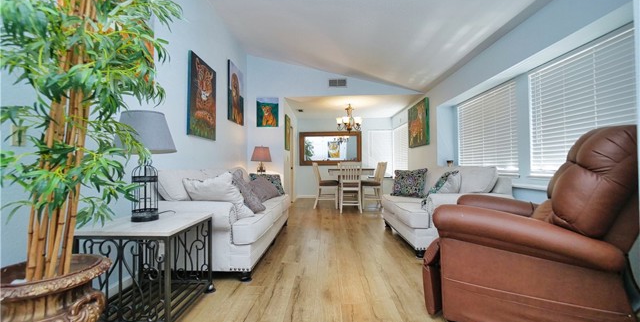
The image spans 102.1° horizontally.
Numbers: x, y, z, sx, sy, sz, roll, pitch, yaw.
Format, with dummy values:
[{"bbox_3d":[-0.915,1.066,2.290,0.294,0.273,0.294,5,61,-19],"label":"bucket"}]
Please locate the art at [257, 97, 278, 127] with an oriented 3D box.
[{"bbox_3d":[-1.101,-1.017,5.450,0.465,0.625,0.035,0,-1,1],"label":"art"}]

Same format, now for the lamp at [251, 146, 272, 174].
[{"bbox_3d":[-1.144,0.104,5.080,0.400,0.790,0.400,0,-1,1],"label":"lamp"}]

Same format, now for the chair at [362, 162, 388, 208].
[{"bbox_3d":[1.225,0.558,6.030,0.570,1.040,0.450,0,-1,1],"label":"chair"}]

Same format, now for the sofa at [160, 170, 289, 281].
[{"bbox_3d":[-1.030,0.552,3.150,0.980,0.940,2.200,0,-1,1],"label":"sofa"}]

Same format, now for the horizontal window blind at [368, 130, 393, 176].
[{"bbox_3d":[1.860,-0.242,7.930,0.740,1.410,0.060,0,-1,1],"label":"horizontal window blind"}]

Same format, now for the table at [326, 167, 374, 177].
[{"bbox_3d":[0.670,0.625,6.060,1.010,0.915,1.010,0,-1,1],"label":"table"}]

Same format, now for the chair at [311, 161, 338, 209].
[{"bbox_3d":[0.140,0.566,6.020,0.570,1.040,0.450,0,-1,1],"label":"chair"}]

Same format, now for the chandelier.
[{"bbox_3d":[0.689,-0.985,6.000,0.570,0.650,0.570,0,-1,1],"label":"chandelier"}]

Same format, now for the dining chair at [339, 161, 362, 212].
[{"bbox_3d":[0.632,0.550,5.520,0.450,1.040,0.560,0,-1,1],"label":"dining chair"}]

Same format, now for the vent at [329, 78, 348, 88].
[{"bbox_3d":[0.376,-1.633,5.440,0.385,0.175,0.020,0,-1,1],"label":"vent"}]

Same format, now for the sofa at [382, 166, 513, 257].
[{"bbox_3d":[1.460,0.535,3.380,0.980,0.950,1.580,0,-1,2],"label":"sofa"}]

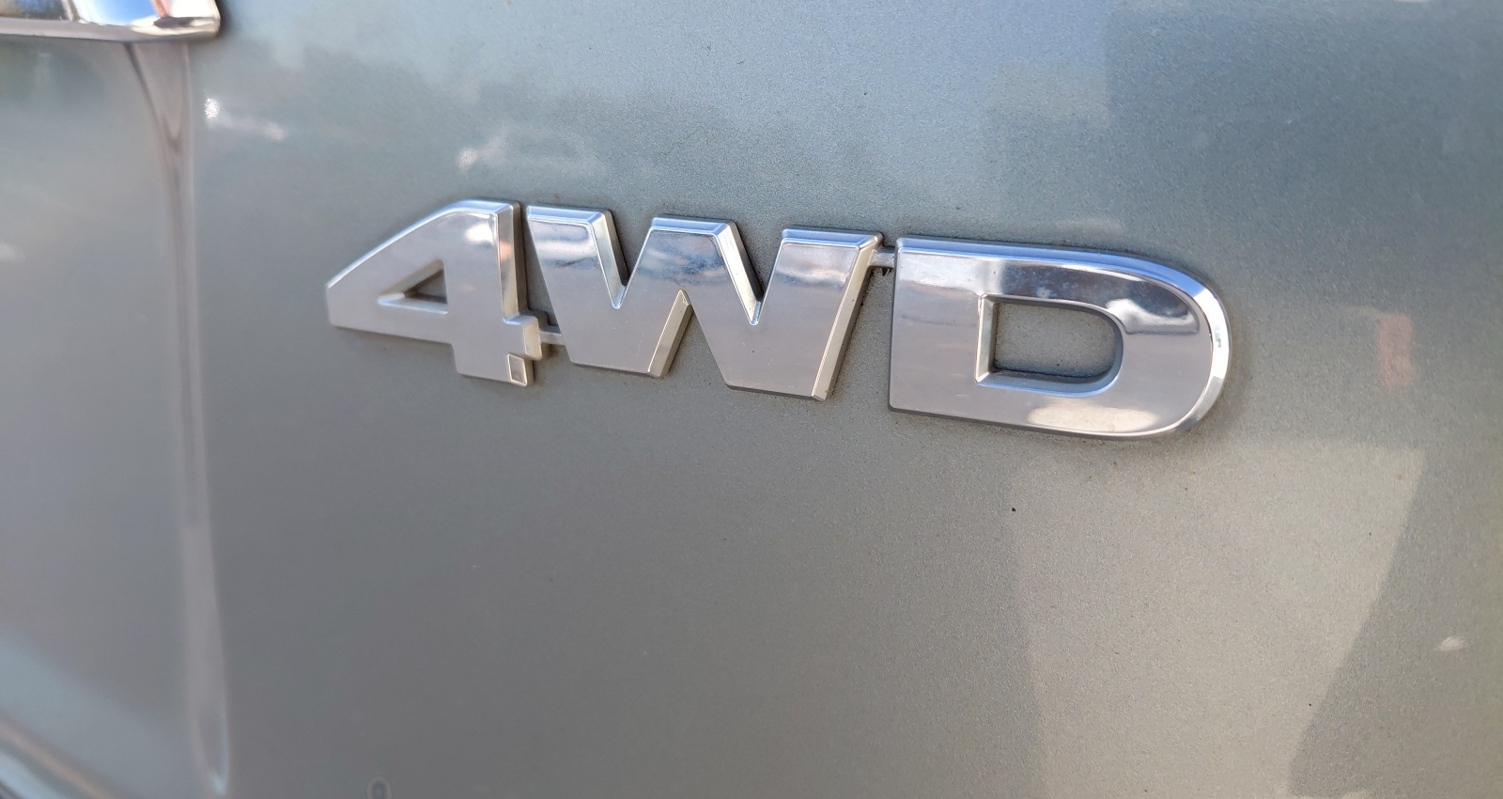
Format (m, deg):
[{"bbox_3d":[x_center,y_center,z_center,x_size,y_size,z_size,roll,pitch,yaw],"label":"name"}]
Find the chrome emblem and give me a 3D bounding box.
[{"bbox_3d":[-0.012,-0.012,0.156,0.148,0.029,0.005,9,17,29],"label":"chrome emblem"}]

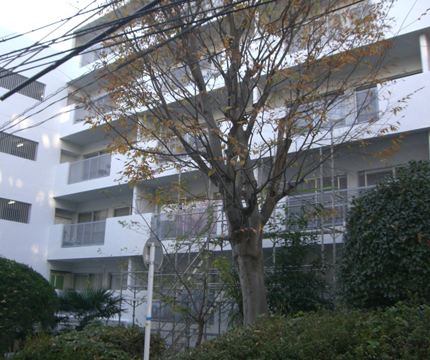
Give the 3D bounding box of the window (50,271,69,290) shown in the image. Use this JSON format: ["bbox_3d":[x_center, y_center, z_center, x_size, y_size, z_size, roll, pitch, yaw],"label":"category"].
[{"bbox_3d":[-6.800,4.437,22.988,0.120,0.880,1.030,-10,-18,38],"label":"window"}]

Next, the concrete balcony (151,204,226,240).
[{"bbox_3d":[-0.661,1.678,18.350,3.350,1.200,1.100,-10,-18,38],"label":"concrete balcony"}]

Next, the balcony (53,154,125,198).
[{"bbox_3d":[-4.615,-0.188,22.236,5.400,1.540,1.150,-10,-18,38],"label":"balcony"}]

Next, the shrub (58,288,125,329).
[{"bbox_3d":[-3.670,4.005,15.582,1.960,1.559,1.760,-10,-18,38],"label":"shrub"}]

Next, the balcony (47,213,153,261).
[{"bbox_3d":[-4.359,2.441,21.293,6.280,1.520,1.150,-10,-18,38],"label":"balcony"}]

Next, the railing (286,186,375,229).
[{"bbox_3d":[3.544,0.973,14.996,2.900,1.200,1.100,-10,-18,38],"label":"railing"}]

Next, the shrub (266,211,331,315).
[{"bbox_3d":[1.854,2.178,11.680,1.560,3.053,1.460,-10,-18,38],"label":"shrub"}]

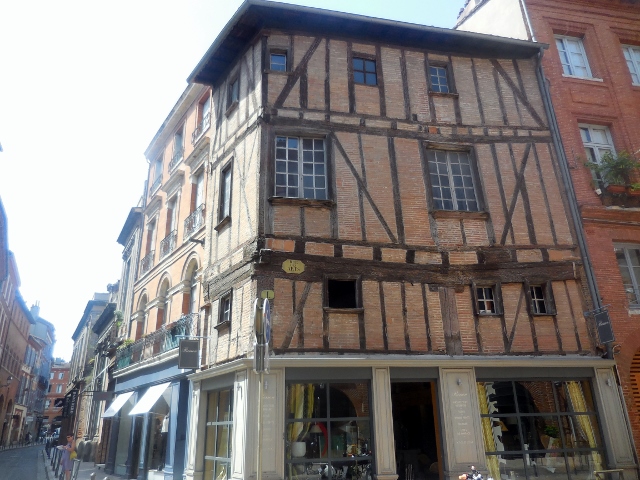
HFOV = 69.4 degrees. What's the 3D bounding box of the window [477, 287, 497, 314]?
[{"bbox_3d":[3.782,1.375,10.507,0.424,0.644,0.100,3,-21,-10],"label":"window"}]

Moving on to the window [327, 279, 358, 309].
[{"bbox_3d":[0.495,1.162,9.976,0.647,0.631,0.100,3,-21,-10],"label":"window"}]

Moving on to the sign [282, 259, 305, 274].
[{"bbox_3d":[-0.554,0.569,9.867,0.481,0.322,0.030,3,-21,-10],"label":"sign"}]

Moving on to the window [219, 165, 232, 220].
[{"bbox_3d":[-2.525,-1.278,12.388,0.100,1.717,0.672,14,-26,-34],"label":"window"}]

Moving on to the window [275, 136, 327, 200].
[{"bbox_3d":[-0.446,-1.709,10.906,1.215,1.629,0.100,3,-21,-10],"label":"window"}]

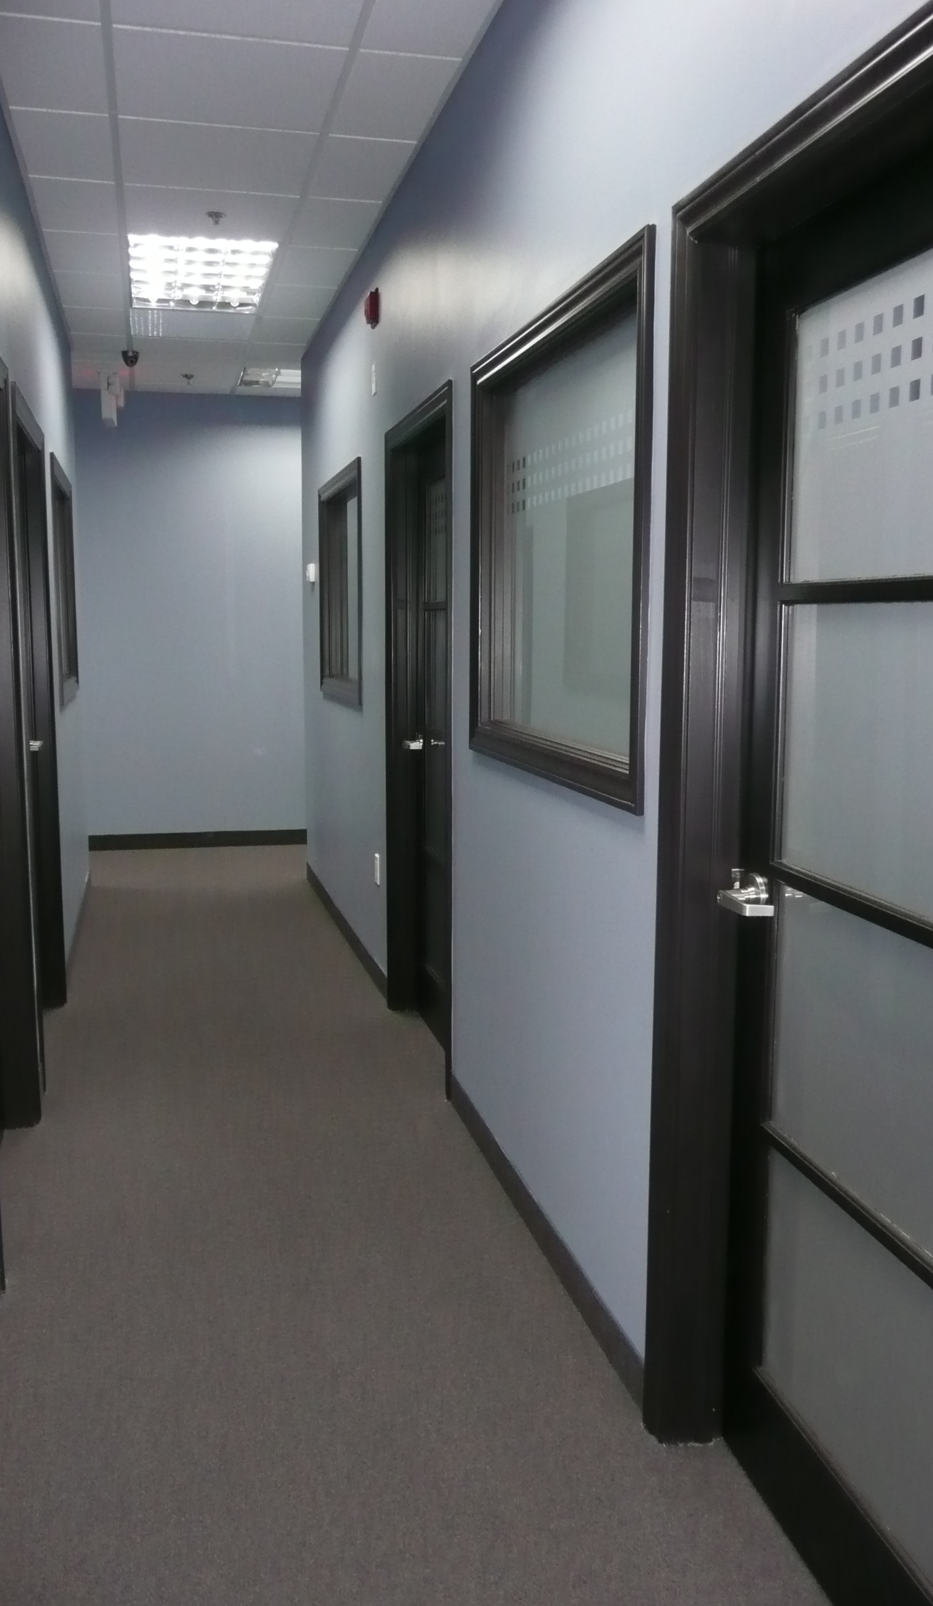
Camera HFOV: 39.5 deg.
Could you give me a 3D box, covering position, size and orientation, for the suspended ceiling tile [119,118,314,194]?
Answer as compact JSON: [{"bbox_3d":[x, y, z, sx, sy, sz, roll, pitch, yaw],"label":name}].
[{"bbox_3d":[-0.791,-2.045,4.116,0.596,0.020,0.591,-2,8,-13],"label":"suspended ceiling tile"}]

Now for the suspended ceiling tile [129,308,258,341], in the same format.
[{"bbox_3d":[-1.355,-2.385,6.481,0.595,0.020,0.592,-2,8,-13],"label":"suspended ceiling tile"}]

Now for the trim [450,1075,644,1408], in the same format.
[{"bbox_3d":[0.141,0.972,3.150,0.015,0.107,1.595,-2,8,-13],"label":"trim"}]

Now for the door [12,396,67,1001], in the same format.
[{"bbox_3d":[-1.472,-0.208,4.311,0.139,2.117,1.054,-2,8,-13],"label":"door"}]

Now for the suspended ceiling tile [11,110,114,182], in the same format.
[{"bbox_3d":[-1.246,-2.049,4.048,0.284,0.020,0.592,-2,8,-13],"label":"suspended ceiling tile"}]

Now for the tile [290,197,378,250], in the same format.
[{"bbox_3d":[-0.491,-2.157,4.841,0.275,0.020,0.592,-2,8,-13],"label":"tile"}]

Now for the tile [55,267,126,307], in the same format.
[{"bbox_3d":[-1.659,-2.274,5.745,0.294,0.020,0.591,-2,8,-13],"label":"tile"}]

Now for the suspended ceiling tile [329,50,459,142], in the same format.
[{"bbox_3d":[-0.206,-1.978,3.643,0.290,0.020,0.591,-2,8,-13],"label":"suspended ceiling tile"}]

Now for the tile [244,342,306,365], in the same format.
[{"bbox_3d":[-1.049,-2.479,7.167,0.275,0.020,0.592,-2,8,-13],"label":"tile"}]

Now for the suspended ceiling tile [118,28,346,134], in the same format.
[{"bbox_3d":[-0.657,-1.982,3.573,0.595,0.020,0.592,-2,8,-13],"label":"suspended ceiling tile"}]

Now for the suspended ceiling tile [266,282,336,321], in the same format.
[{"bbox_3d":[-0.770,-2.318,6.004,0.275,0.020,0.592,-2,8,-13],"label":"suspended ceiling tile"}]

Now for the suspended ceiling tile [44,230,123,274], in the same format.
[{"bbox_3d":[-1.519,-2.193,5.167,0.294,0.020,0.591,-2,8,-13],"label":"suspended ceiling tile"}]

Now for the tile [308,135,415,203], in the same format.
[{"bbox_3d":[-0.346,-2.058,4.222,0.290,0.020,0.591,-2,8,-13],"label":"tile"}]

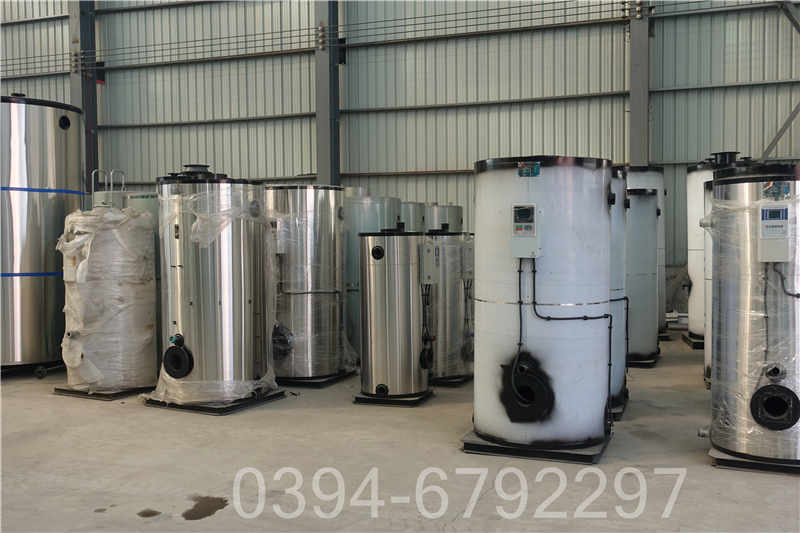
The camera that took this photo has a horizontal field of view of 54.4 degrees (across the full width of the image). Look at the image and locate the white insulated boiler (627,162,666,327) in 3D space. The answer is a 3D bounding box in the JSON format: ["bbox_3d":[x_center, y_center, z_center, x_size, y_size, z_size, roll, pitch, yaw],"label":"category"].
[{"bbox_3d":[3.448,-0.220,11.752,1.050,2.485,1.080,0,2,22],"label":"white insulated boiler"}]

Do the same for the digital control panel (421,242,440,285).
[{"bbox_3d":[0.300,-0.037,7.465,0.107,0.389,0.223,0,3,20],"label":"digital control panel"}]

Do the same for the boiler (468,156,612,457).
[{"bbox_3d":[1.084,0.253,5.973,1.028,2.091,1.028,0,3,21],"label":"boiler"}]

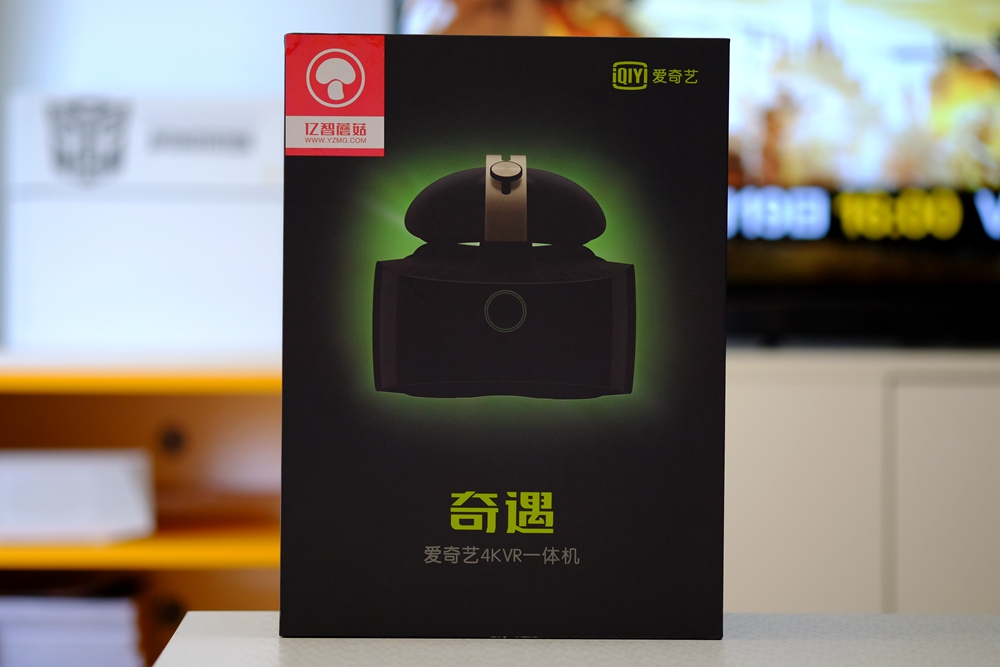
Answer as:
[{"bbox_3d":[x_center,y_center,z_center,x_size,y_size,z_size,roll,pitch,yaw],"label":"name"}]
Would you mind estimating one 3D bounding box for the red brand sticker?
[{"bbox_3d":[-0.101,-0.146,1.540,0.061,0.075,0.001,0,2,-2],"label":"red brand sticker"}]

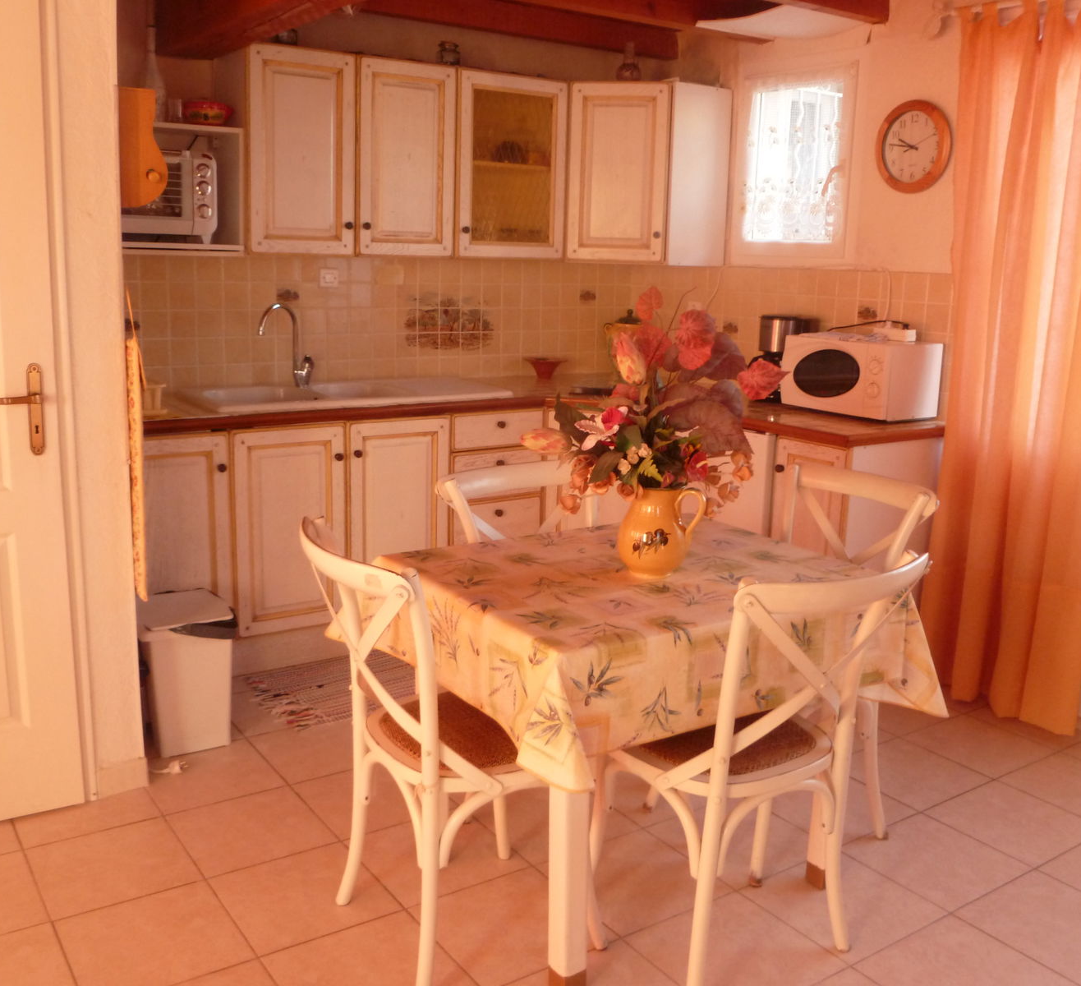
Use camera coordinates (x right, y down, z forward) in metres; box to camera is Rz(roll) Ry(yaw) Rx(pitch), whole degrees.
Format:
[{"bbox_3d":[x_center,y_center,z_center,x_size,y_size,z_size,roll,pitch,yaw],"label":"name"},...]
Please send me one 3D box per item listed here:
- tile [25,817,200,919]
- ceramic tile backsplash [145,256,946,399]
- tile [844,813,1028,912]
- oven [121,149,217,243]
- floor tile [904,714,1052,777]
[{"bbox_3d":[-0.973,0.850,2.422,0.330,0.010,0.330,-6,14,-33],"label":"tile"},{"bbox_3d":[-0.152,-0.531,3.567,2.557,0.513,1.780,-6,14,-33],"label":"ceramic tile backsplash"},{"bbox_3d":[0.936,0.873,2.523,0.330,0.010,0.330,-6,14,-33],"label":"tile"},{"bbox_3d":[-1.320,-0.964,3.484,0.460,0.292,0.320,-7,14,-33],"label":"oven"},{"bbox_3d":[1.321,0.765,3.209,0.330,0.010,0.330,-7,14,-34],"label":"floor tile"}]

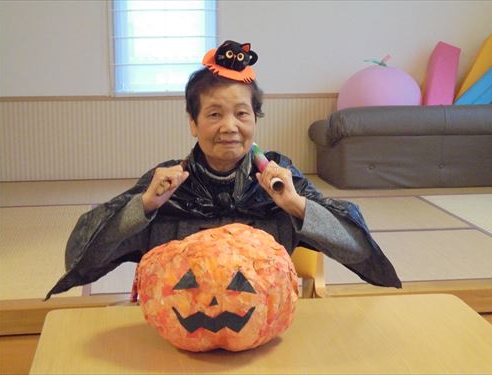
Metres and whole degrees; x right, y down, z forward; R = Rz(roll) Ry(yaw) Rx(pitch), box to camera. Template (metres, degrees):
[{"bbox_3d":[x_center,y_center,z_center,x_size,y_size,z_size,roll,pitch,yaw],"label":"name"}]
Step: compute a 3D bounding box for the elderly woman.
[{"bbox_3d":[-0.041,0.299,2.040,0.800,1.240,0.680,-1,9,-6],"label":"elderly woman"}]

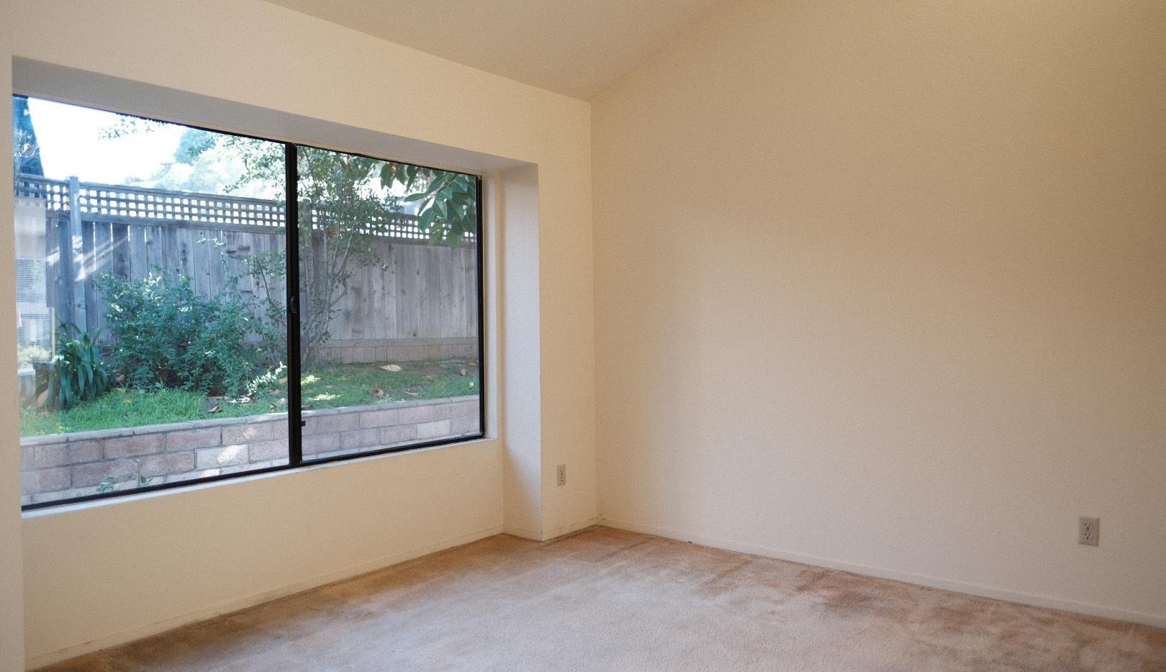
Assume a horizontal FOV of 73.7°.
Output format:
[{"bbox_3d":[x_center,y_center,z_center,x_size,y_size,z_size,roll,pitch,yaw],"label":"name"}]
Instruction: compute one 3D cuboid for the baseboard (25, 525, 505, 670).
[{"bbox_3d":[-1.220,1.125,3.548,0.014,0.051,2.349,-1,1,40],"label":"baseboard"}]

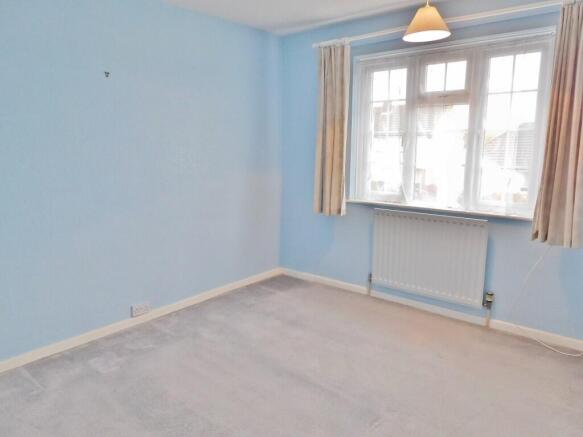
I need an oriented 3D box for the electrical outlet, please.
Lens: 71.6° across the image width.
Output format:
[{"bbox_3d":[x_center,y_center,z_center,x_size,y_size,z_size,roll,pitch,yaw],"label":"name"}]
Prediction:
[{"bbox_3d":[-1.118,0.672,3.009,0.034,0.087,0.146,8,12,38],"label":"electrical outlet"}]

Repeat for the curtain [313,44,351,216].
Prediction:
[{"bbox_3d":[0.348,-0.759,3.609,0.310,1.460,0.120,8,12,38],"label":"curtain"}]

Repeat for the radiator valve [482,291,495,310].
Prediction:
[{"bbox_3d":[1.444,0.599,2.960,0.066,0.134,0.050,8,12,38],"label":"radiator valve"}]

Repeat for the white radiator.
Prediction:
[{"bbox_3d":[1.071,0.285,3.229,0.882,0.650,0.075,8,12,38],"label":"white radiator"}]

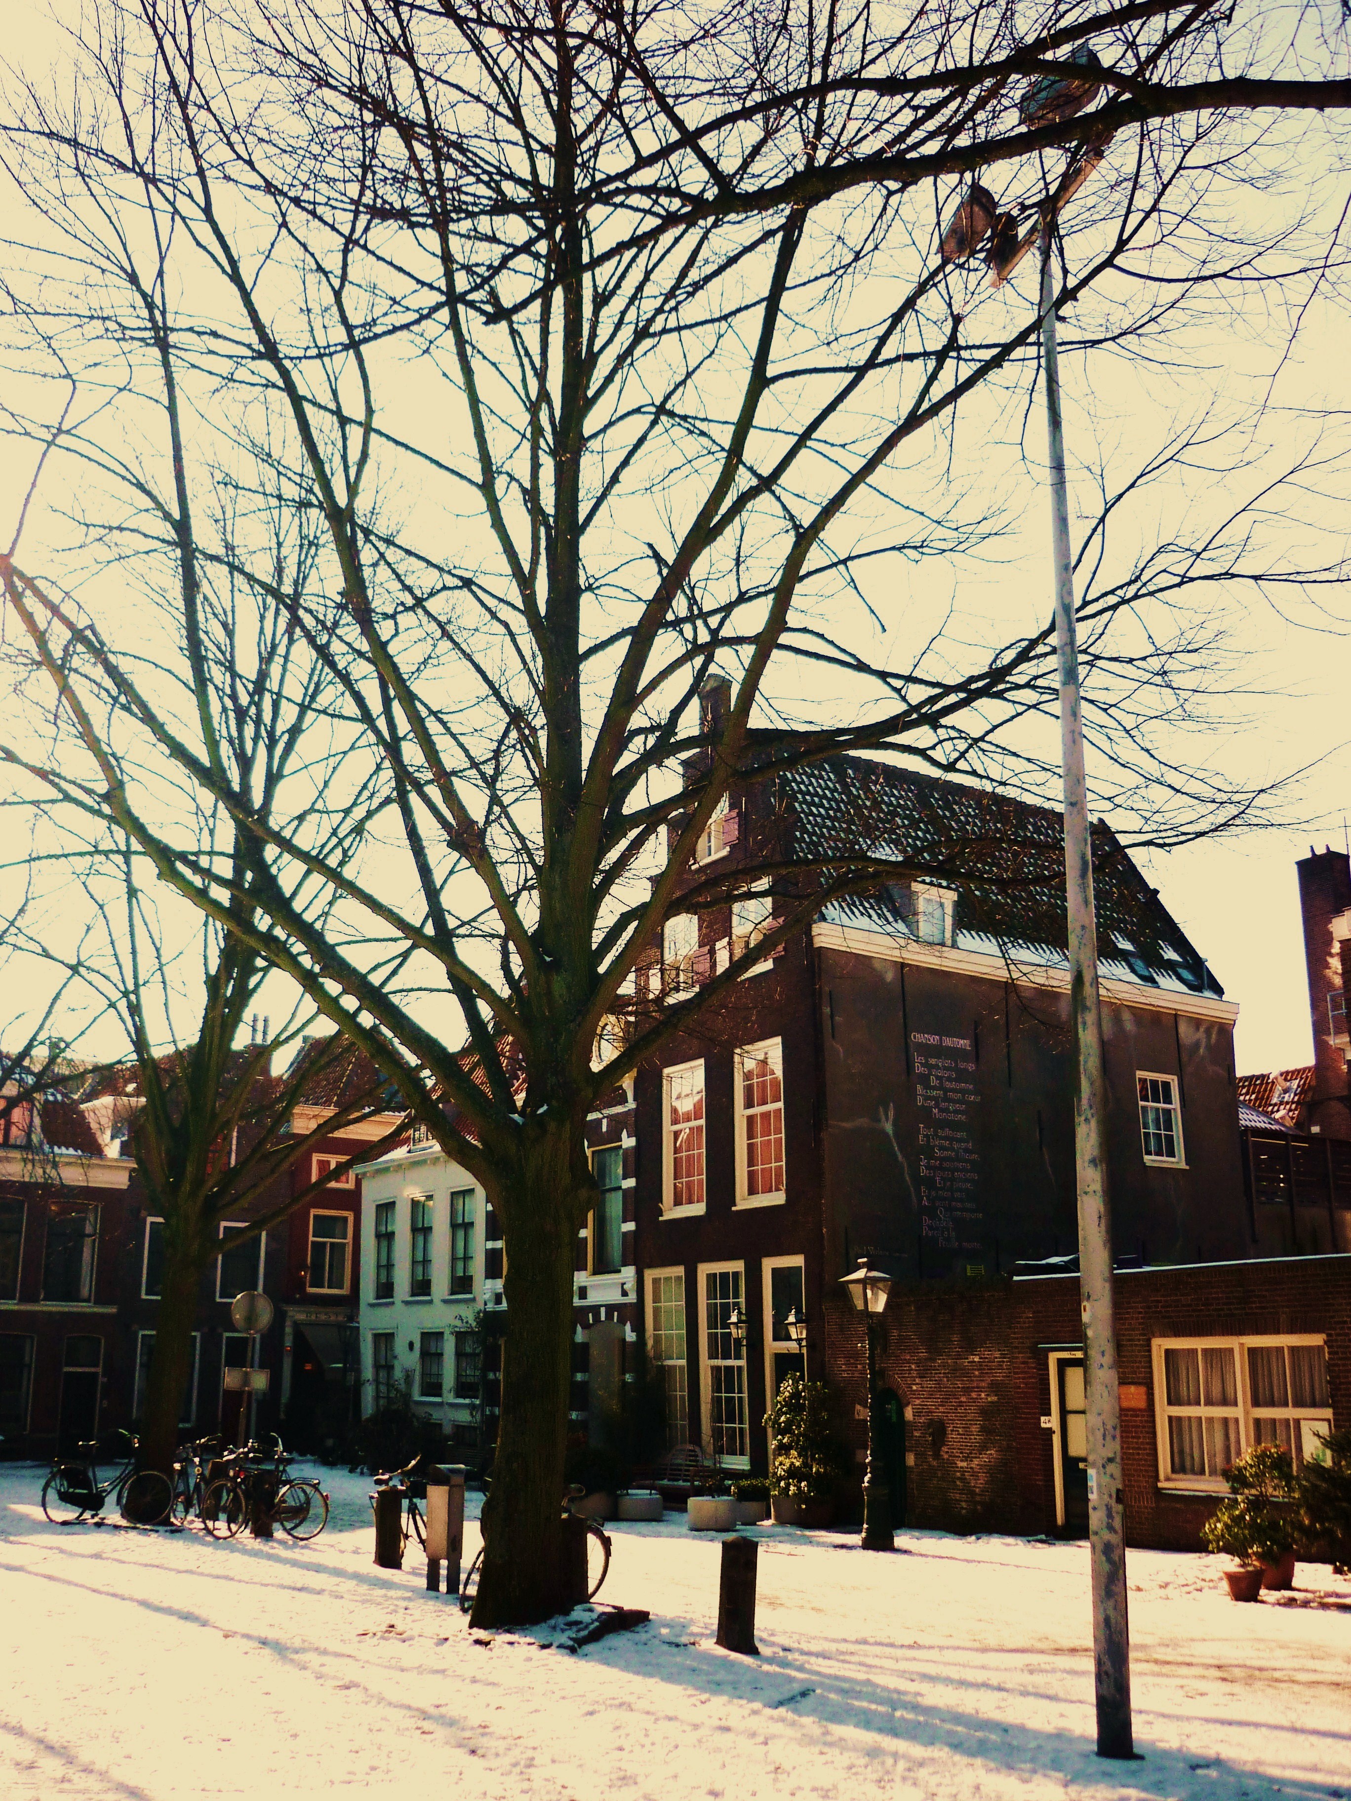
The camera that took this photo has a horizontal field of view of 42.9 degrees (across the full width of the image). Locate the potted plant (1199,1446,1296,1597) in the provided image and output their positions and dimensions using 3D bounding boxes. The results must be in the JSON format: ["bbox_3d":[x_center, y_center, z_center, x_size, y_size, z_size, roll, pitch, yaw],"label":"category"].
[{"bbox_3d":[5.275,5.720,15.854,0.840,1.280,0.760,-5,-17,17],"label":"potted plant"}]

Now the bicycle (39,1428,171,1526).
[{"bbox_3d":[-7.539,7.701,22.912,1.800,1.180,0.580,0,-16,2],"label":"bicycle"}]

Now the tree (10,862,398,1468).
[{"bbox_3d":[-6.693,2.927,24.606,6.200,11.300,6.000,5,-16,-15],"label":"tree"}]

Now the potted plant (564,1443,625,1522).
[{"bbox_3d":[-1.150,8.176,24.193,1.000,1.030,0.950,1,-16,-2],"label":"potted plant"}]

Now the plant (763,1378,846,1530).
[{"bbox_3d":[1.725,7.348,22.997,1.062,1.904,0.937,-1,-16,4],"label":"plant"}]

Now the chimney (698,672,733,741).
[{"bbox_3d":[0.687,-3.304,29.427,0.420,1.220,0.440,11,-19,-33],"label":"chimney"}]

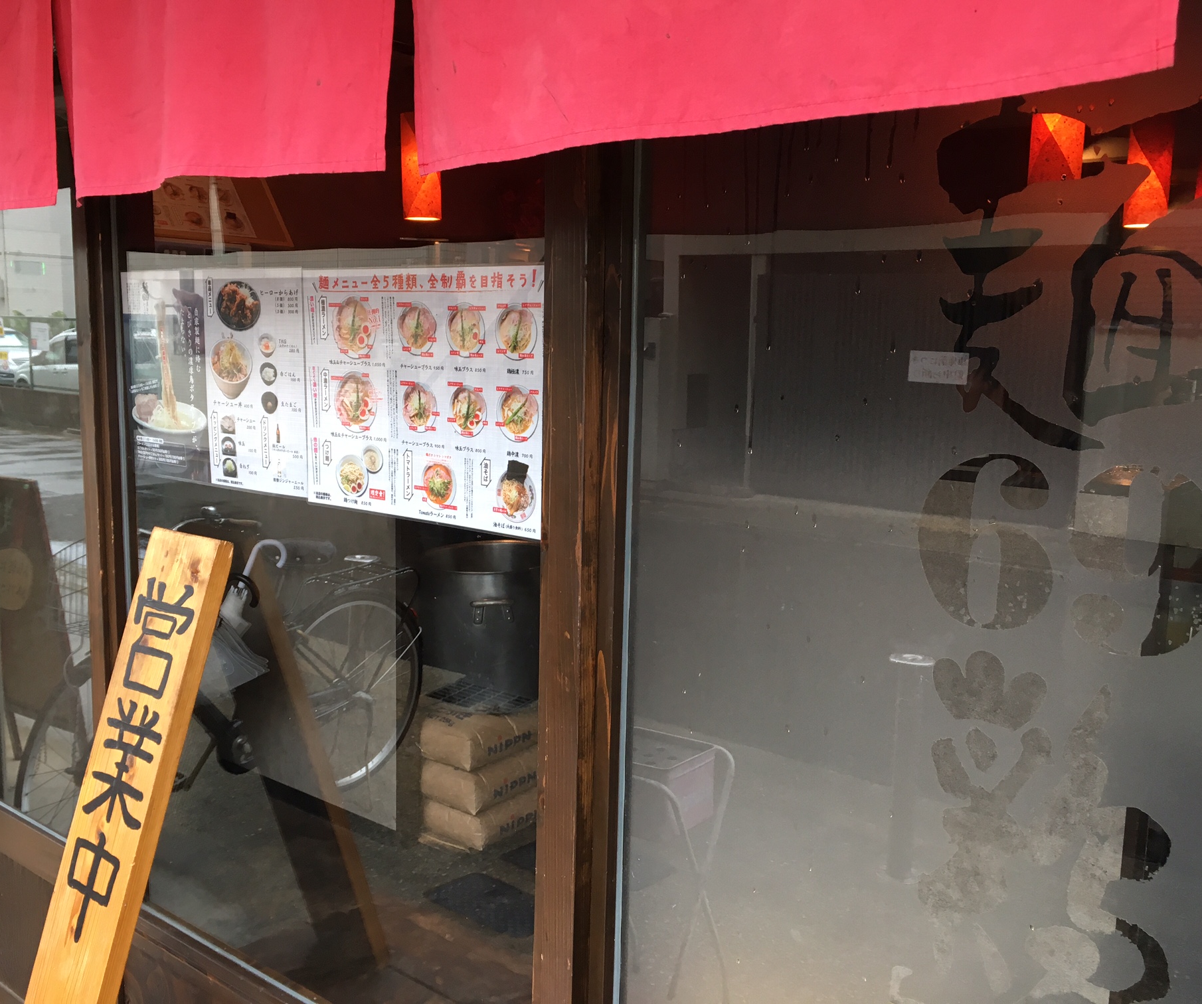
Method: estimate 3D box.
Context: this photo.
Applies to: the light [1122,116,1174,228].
[{"bbox_3d":[1.572,-0.954,3.211,0.114,0.330,0.114,8,10,37],"label":"light"}]

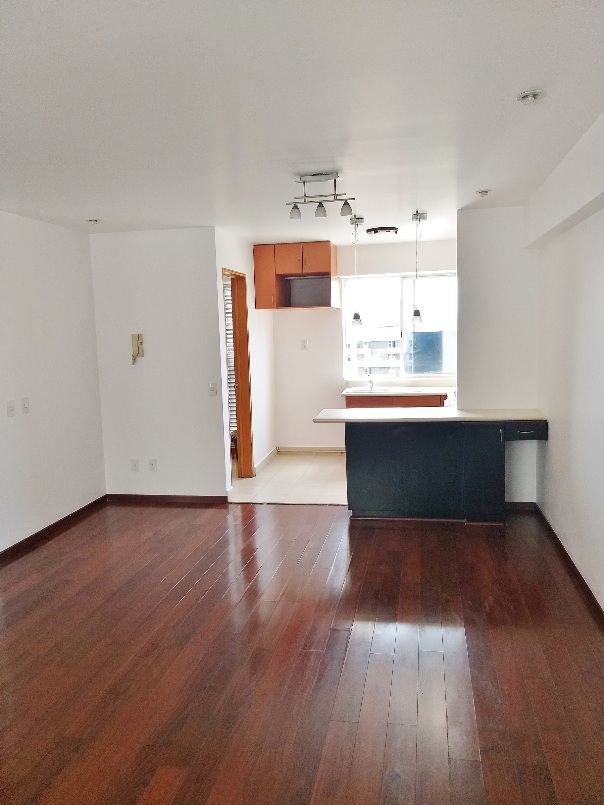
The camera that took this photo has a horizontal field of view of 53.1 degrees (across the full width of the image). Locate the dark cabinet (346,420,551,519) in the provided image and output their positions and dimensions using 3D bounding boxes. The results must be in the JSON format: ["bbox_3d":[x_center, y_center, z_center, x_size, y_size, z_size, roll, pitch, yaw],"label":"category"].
[{"bbox_3d":[1.148,0.511,4.928,1.517,0.804,0.562,0,7,12],"label":"dark cabinet"}]

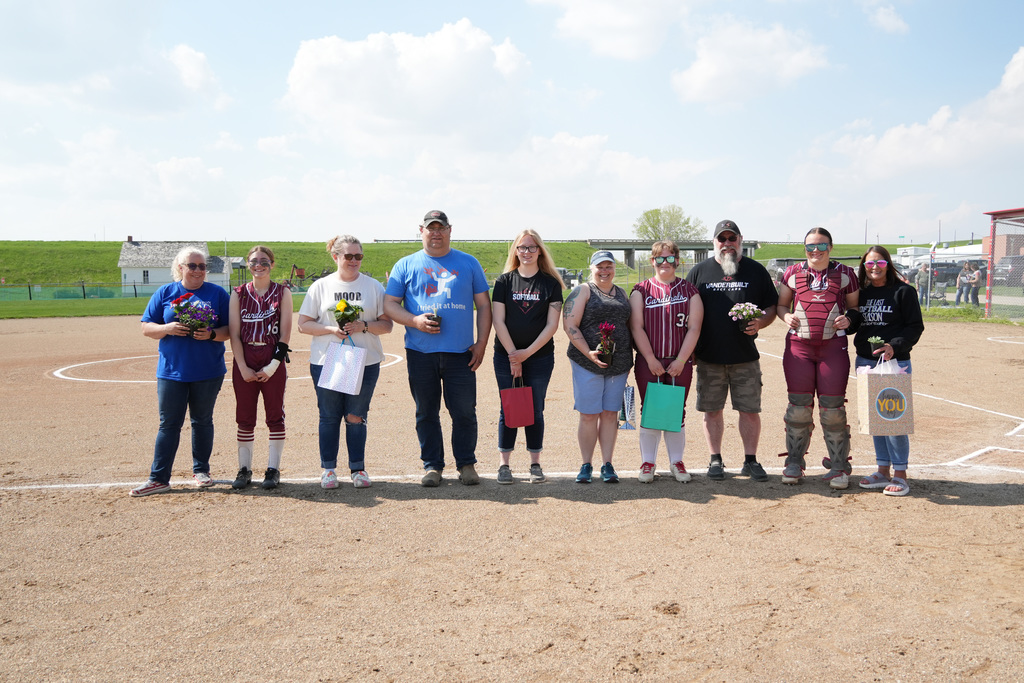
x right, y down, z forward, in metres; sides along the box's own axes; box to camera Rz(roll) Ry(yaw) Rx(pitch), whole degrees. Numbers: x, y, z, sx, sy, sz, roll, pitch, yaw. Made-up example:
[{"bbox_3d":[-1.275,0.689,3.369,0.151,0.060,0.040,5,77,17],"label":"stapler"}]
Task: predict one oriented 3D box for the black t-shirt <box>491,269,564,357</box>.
[{"bbox_3d":[0.110,-0.196,6.070,0.490,0.590,0.270,0,5,0],"label":"black t-shirt"}]

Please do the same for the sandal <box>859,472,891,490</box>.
[{"bbox_3d":[2.448,0.937,5.930,0.260,0.090,0.100,-3,5,-28],"label":"sandal"}]

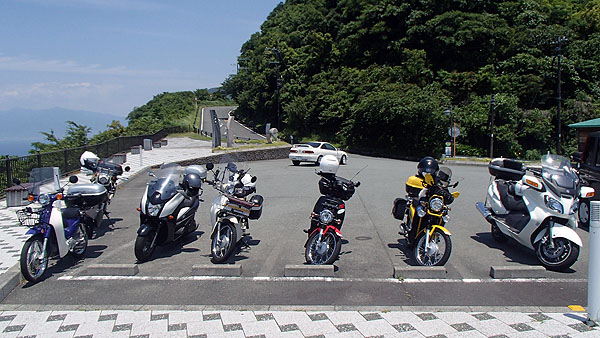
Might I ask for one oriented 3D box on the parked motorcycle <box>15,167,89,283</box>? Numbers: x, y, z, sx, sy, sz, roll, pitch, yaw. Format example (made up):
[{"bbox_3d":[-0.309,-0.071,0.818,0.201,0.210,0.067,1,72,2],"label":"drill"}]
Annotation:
[{"bbox_3d":[-3.128,0.614,5.880,0.750,1.320,1.920,1,4,-1],"label":"parked motorcycle"}]

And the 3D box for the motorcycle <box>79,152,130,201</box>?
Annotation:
[{"bbox_3d":[-3.568,0.517,8.059,0.780,1.200,2.050,4,4,-15],"label":"motorcycle"}]

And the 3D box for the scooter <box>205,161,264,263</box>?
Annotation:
[{"bbox_3d":[-0.923,0.562,6.759,0.780,1.300,1.900,5,4,0],"label":"scooter"}]

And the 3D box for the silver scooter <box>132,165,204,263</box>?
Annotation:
[{"bbox_3d":[-1.990,0.540,6.878,0.780,1.330,2.050,6,4,2],"label":"silver scooter"}]

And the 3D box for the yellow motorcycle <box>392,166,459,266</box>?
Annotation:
[{"bbox_3d":[1.814,0.610,6.512,0.800,1.240,1.930,5,4,0],"label":"yellow motorcycle"}]

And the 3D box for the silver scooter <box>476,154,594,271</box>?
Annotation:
[{"bbox_3d":[3.455,0.507,6.574,0.820,1.440,2.250,6,4,-2],"label":"silver scooter"}]

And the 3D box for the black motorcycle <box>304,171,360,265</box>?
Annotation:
[{"bbox_3d":[0.412,0.629,6.513,0.760,1.200,1.900,4,4,0],"label":"black motorcycle"}]

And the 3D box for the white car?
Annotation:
[{"bbox_3d":[1.230,-0.961,27.403,1.700,1.330,4.380,3,5,34],"label":"white car"}]

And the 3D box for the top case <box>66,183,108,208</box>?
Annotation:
[{"bbox_3d":[-3.167,0.383,6.645,0.430,0.310,0.420,1,4,0],"label":"top case"}]

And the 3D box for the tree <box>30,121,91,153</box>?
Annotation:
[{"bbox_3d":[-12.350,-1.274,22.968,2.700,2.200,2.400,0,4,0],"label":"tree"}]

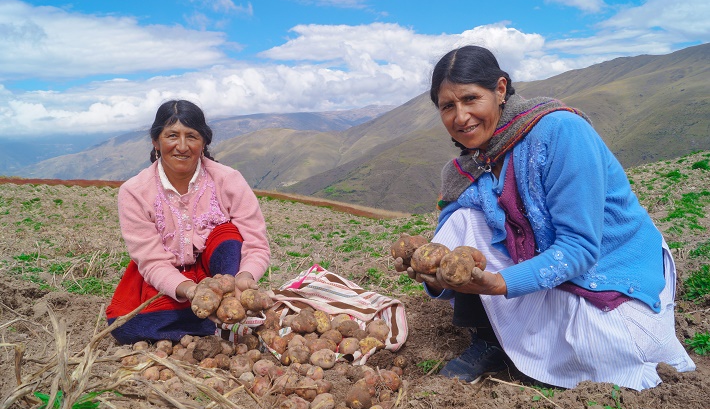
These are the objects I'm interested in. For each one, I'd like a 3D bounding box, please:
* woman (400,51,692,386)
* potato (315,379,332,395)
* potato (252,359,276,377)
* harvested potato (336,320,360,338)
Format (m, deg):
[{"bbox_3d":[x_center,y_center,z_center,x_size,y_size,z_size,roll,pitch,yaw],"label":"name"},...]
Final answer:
[{"bbox_3d":[0.505,0.036,1.375,0.690,0.860,0.515,-5,9,-33],"label":"woman"},{"bbox_3d":[-0.079,0.453,1.320,0.045,0.038,0.045,-1,8,-4],"label":"potato"},{"bbox_3d":[-0.237,0.423,1.380,0.056,0.046,0.050,0,3,0],"label":"potato"},{"bbox_3d":[-0.020,0.359,1.524,0.069,0.054,0.060,0,8,0],"label":"harvested potato"}]

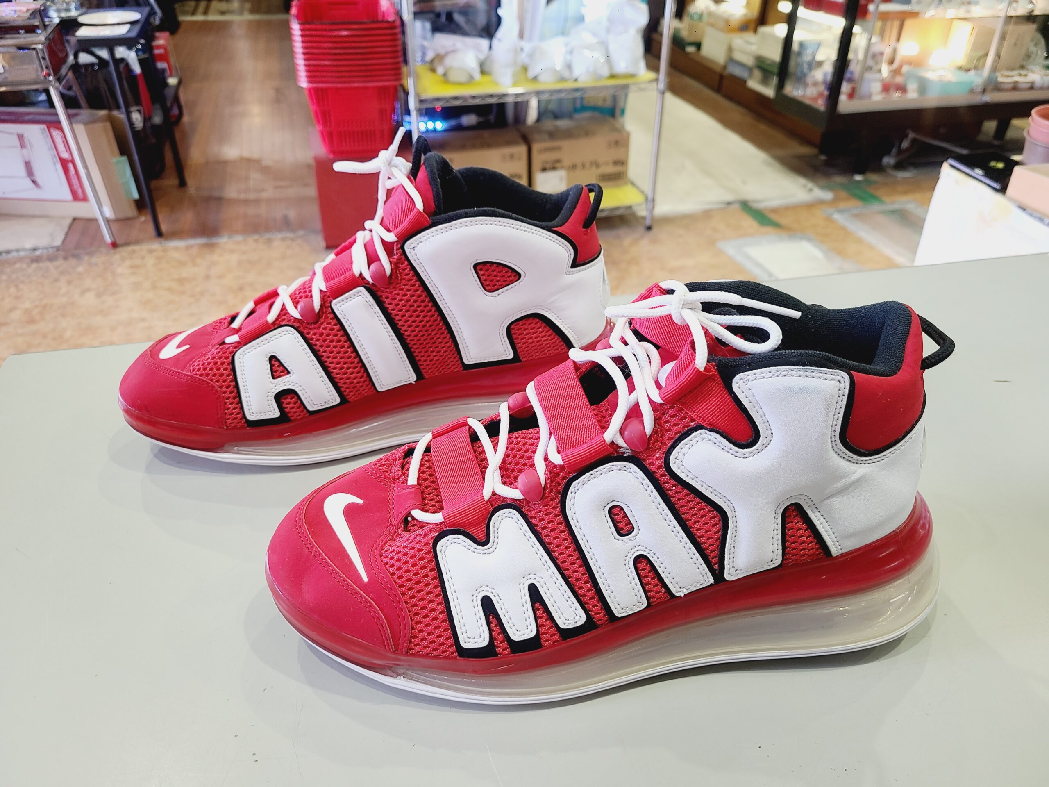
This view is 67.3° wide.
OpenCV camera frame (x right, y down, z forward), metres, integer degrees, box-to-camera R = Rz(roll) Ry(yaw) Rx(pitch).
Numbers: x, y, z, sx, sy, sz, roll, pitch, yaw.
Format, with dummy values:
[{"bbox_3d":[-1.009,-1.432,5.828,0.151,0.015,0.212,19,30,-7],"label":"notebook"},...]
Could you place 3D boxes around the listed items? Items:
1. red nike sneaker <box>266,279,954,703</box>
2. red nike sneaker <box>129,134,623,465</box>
[{"bbox_3d":[0.041,0.025,0.335,0.306,0.160,0.114,-2,30,-5],"label":"red nike sneaker"},{"bbox_3d":[-0.089,-0.060,0.474,0.306,0.165,0.114,-3,30,-6],"label":"red nike sneaker"}]

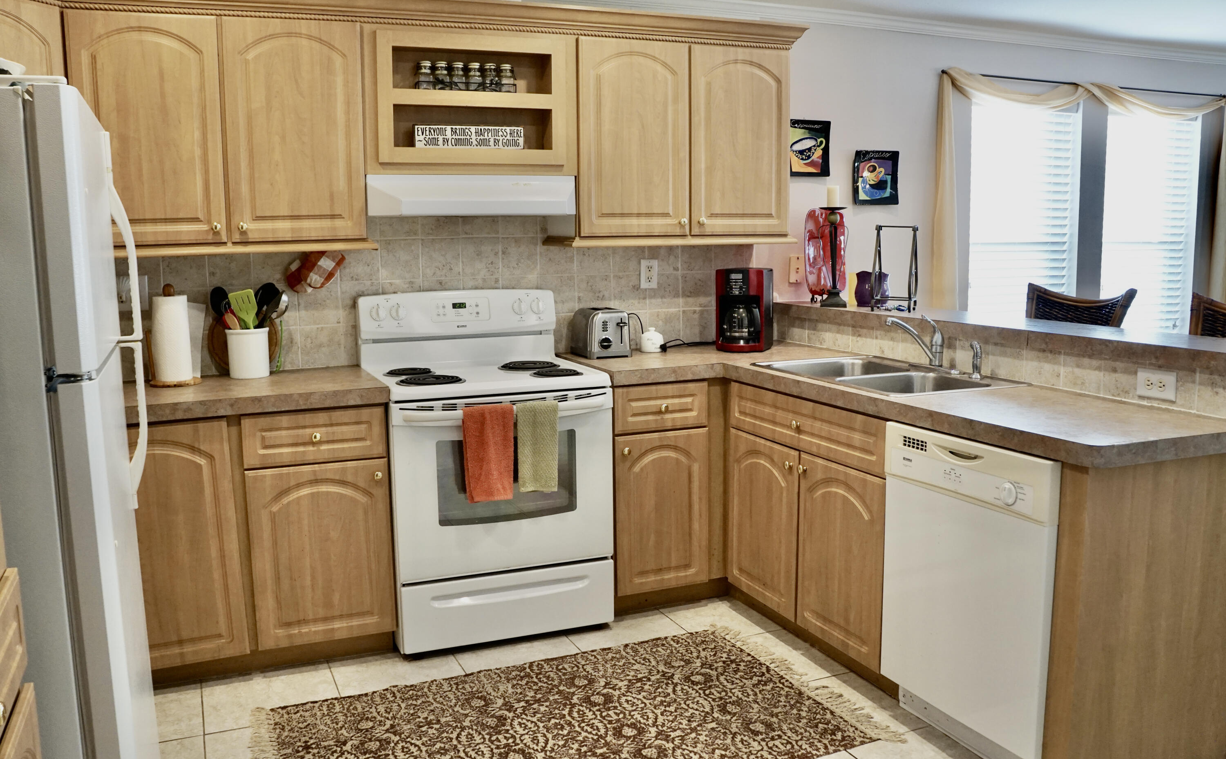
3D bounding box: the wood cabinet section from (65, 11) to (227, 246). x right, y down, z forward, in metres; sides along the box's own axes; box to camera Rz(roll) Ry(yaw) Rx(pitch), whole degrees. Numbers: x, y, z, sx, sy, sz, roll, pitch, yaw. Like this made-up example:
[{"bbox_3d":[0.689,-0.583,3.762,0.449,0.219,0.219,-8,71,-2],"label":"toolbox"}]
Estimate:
[{"bbox_3d":[-1.495,-0.796,3.123,0.418,0.714,0.310,-4,8,-21],"label":"wood cabinet section"}]

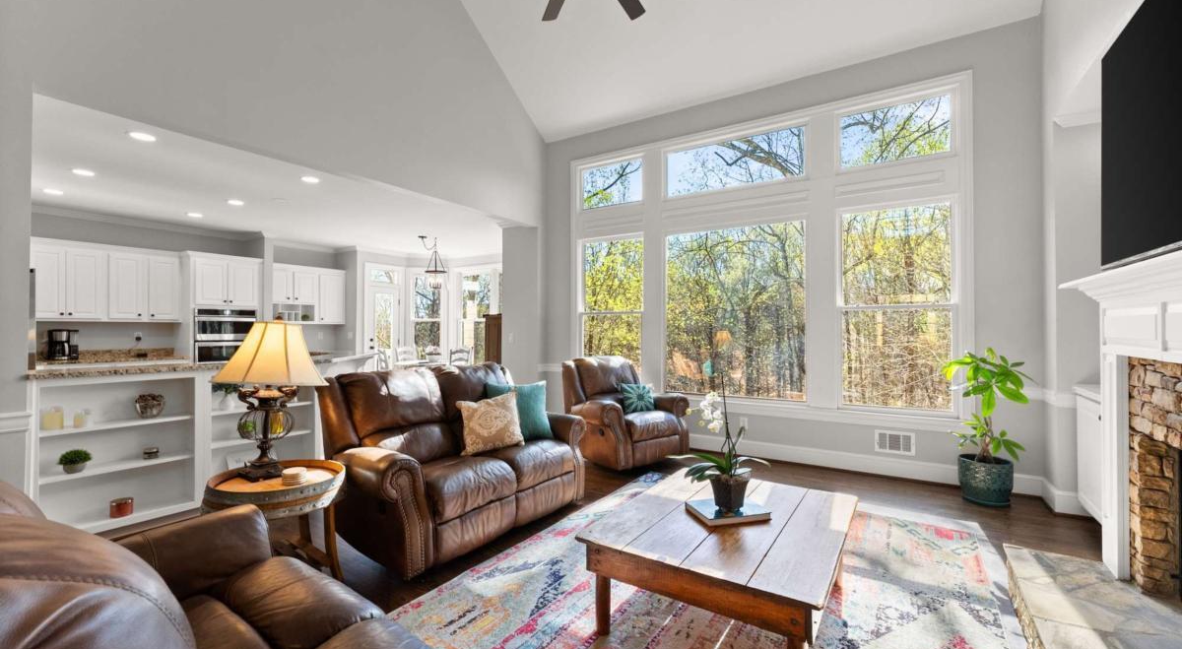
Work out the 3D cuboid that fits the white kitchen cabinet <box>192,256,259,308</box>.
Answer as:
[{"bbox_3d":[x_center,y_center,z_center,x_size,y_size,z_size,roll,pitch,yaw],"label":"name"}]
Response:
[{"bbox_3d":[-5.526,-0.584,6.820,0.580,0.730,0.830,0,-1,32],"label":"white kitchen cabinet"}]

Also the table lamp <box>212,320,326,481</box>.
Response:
[{"bbox_3d":[-1.641,0.355,2.338,0.490,0.800,0.490,-1,-1,31],"label":"table lamp"}]

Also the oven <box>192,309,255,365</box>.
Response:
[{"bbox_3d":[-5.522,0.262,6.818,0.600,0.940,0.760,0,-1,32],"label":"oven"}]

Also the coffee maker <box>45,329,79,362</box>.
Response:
[{"bbox_3d":[-6.440,0.250,5.597,0.240,0.360,0.250,-1,-1,31],"label":"coffee maker"}]

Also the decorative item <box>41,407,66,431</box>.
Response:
[{"bbox_3d":[-3.322,0.586,2.836,0.100,0.130,0.100,-1,-1,31],"label":"decorative item"}]

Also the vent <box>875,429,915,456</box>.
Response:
[{"bbox_3d":[2.607,1.016,3.944,0.290,0.190,0.025,-1,-1,31],"label":"vent"}]

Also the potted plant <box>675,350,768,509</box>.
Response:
[{"bbox_3d":[0.630,0.546,2.200,0.460,0.680,0.370,0,-1,32],"label":"potted plant"}]

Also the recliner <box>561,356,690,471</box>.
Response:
[{"bbox_3d":[0.305,0.836,4.821,1.080,1.020,0.980,0,-1,-35],"label":"recliner"}]

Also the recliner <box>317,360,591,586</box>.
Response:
[{"bbox_3d":[-0.919,0.820,3.226,1.040,1.020,1.660,0,-1,37],"label":"recliner"}]

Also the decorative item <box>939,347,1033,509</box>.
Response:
[{"bbox_3d":[2.937,0.740,3.400,0.510,1.130,0.470,-1,-1,31],"label":"decorative item"}]

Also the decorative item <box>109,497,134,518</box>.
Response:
[{"bbox_3d":[-3.091,1.207,3.027,0.110,0.093,0.110,-1,-1,31],"label":"decorative item"}]

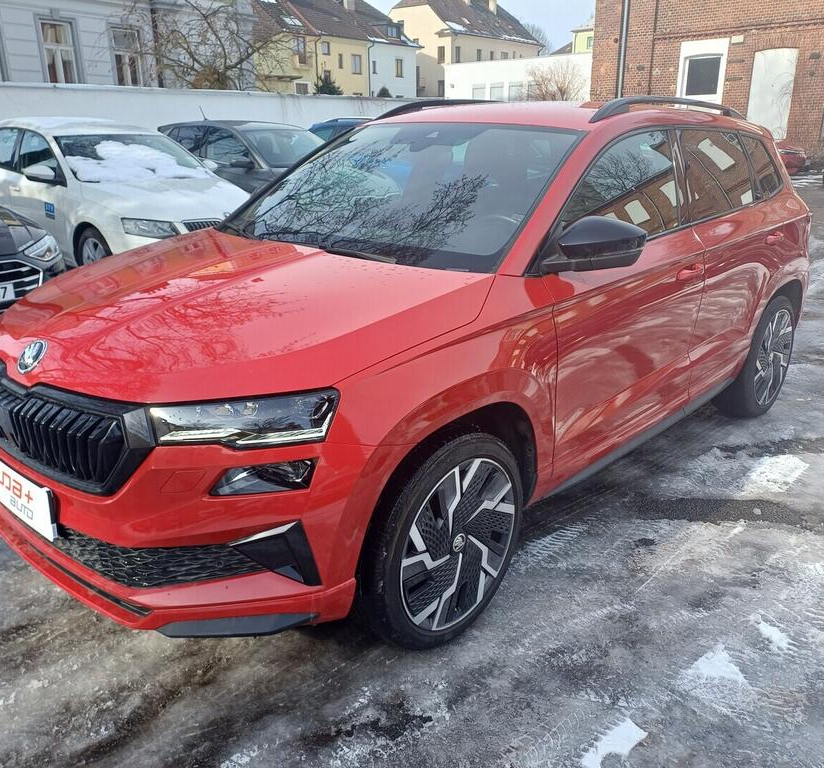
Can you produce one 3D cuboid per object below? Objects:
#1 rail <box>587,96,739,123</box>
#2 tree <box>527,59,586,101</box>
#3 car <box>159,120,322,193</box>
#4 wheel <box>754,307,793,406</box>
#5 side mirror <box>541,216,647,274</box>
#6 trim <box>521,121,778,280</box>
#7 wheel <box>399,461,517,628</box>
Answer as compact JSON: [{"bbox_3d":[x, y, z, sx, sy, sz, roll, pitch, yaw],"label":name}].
[{"bbox_3d":[1.164,-1.176,3.192,0.060,0.110,1.500,17,25,41],"label":"rail"},{"bbox_3d":[5.481,-10.456,28.363,2.200,3.600,2.100,-1,19,0],"label":"tree"},{"bbox_3d":[-1.909,-2.707,9.905,4.300,1.480,1.785,17,26,41],"label":"car"},{"bbox_3d":[1.890,-0.158,4.035,0.180,0.515,0.515,17,25,41],"label":"wheel"},{"bbox_3d":[0.573,-0.440,2.318,0.250,0.170,0.200,17,25,41],"label":"side mirror"},{"bbox_3d":[1.133,-0.825,3.077,0.200,0.460,2.430,17,25,41],"label":"trim"},{"bbox_3d":[0.086,0.450,2.208,0.180,0.515,0.515,17,25,41],"label":"wheel"}]

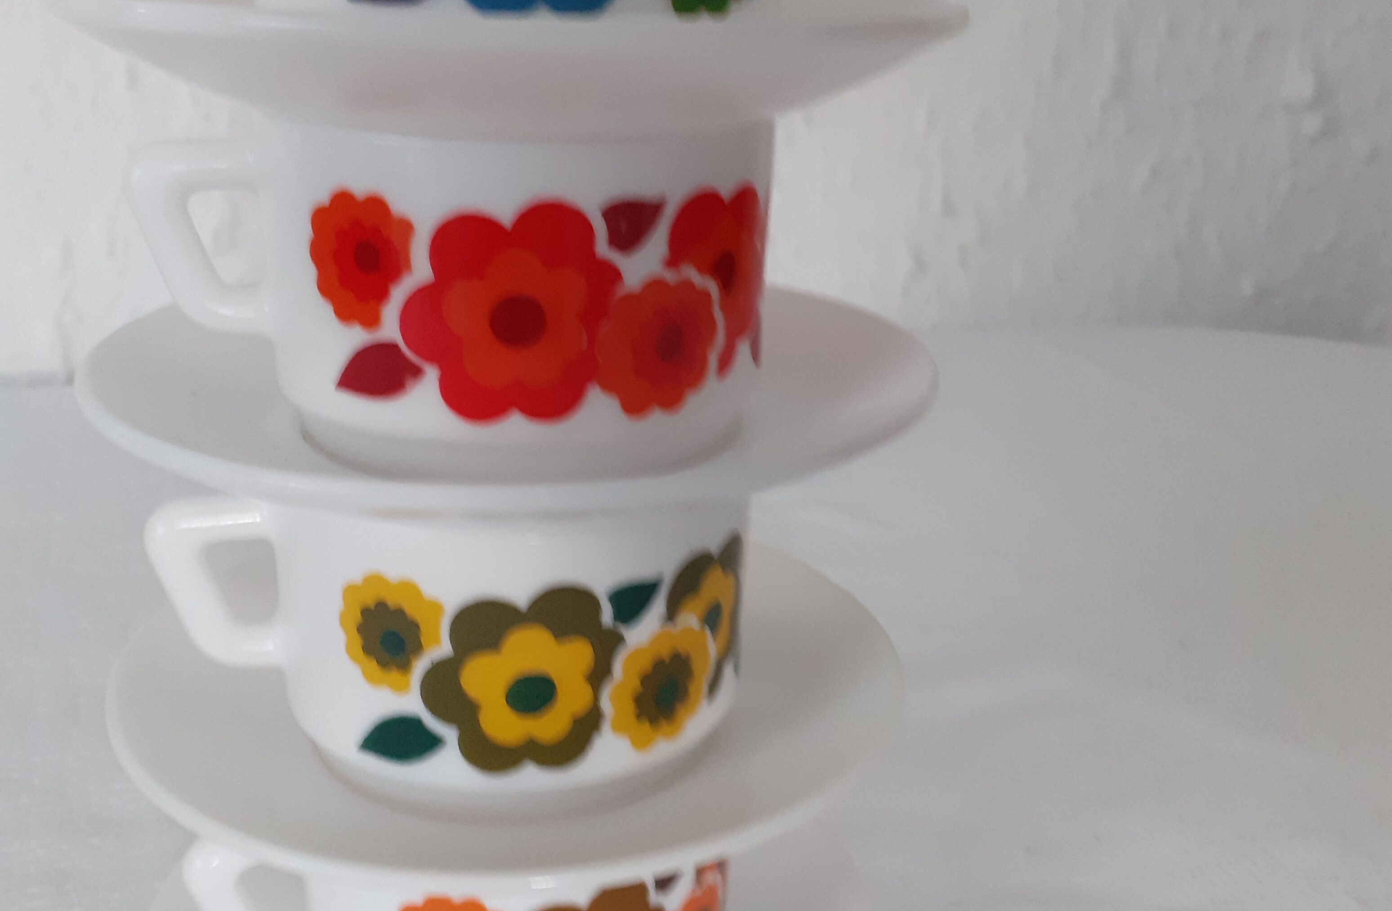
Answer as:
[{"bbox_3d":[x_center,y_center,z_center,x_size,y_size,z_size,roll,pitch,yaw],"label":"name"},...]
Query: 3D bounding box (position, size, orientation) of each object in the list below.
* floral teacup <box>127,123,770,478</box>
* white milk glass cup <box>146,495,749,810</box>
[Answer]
[{"bbox_3d":[-0.040,-0.030,0.242,0.102,0.053,0.081,-1,21,-8],"label":"floral teacup"},{"bbox_3d":[-0.043,0.023,0.259,0.102,0.053,0.081,-5,22,-18],"label":"white milk glass cup"}]

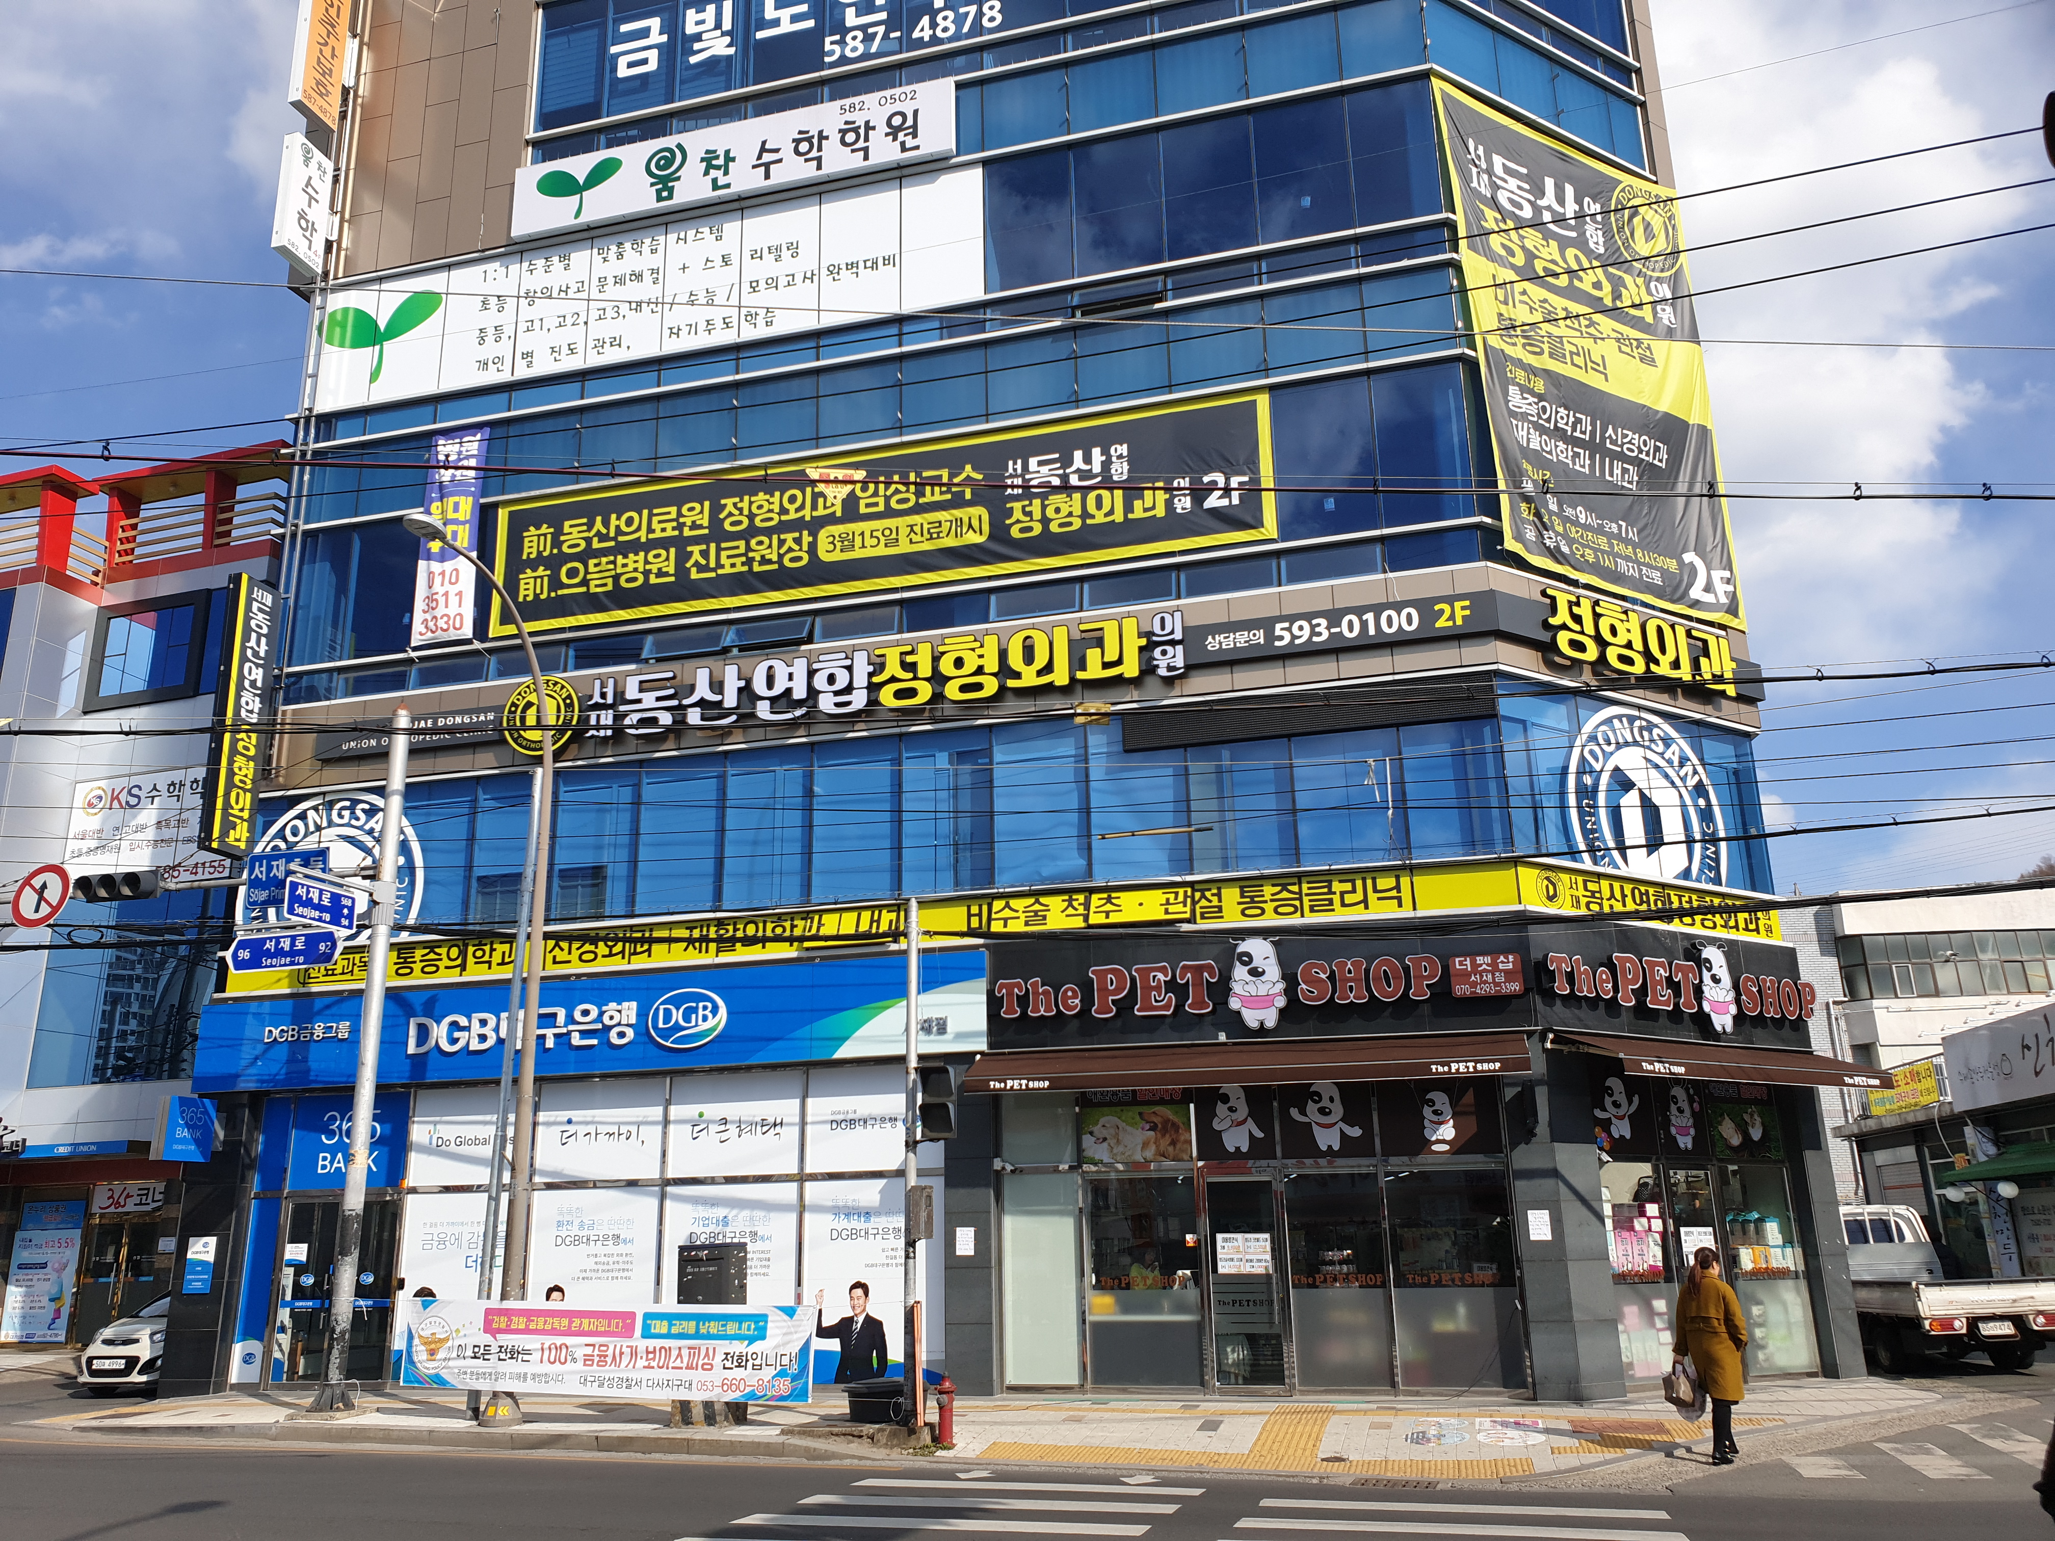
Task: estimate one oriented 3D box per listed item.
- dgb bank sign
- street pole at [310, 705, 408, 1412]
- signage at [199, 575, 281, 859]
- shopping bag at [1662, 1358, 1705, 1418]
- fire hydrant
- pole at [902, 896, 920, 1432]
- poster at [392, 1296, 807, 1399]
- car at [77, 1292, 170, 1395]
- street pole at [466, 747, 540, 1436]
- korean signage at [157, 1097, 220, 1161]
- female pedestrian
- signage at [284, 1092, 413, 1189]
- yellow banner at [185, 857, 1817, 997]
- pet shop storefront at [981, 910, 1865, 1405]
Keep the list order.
[{"bbox_3d":[-5.756,3.225,19.380,11.000,1.160,0.200,-5,-16,14],"label":"dgb bank sign"},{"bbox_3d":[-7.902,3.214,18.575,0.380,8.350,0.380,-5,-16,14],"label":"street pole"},{"bbox_3d":[-11.160,-0.765,21.938,0.217,4.041,0.771,-5,-16,14],"label":"signage"},{"bbox_3d":[5.474,5.146,12.866,0.320,0.480,0.200,-3,-16,5],"label":"shopping bag"},{"bbox_3d":[-0.742,5.872,14.172,0.180,0.617,0.200,-10,-18,29],"label":"fire hydrant"},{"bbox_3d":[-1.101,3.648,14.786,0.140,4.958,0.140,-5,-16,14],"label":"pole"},{"bbox_3d":[-4.569,6.126,16.369,5.100,0.900,0.050,-7,-17,18],"label":"poster"},{"bbox_3d":[-11.489,7.901,21.862,1.600,1.490,3.600,-5,-16,14],"label":"car"},{"bbox_3d":[-5.615,3.291,16.695,0.150,6.935,0.150,-4,-16,15],"label":"street pole"},{"bbox_3d":[-10.756,4.589,19.763,0.220,0.800,0.790,-5,-16,14],"label":"korean signage"},{"bbox_3d":[5.692,4.850,12.846,0.400,1.663,0.520,13,-21,-40],"label":"female pedestrian"},{"bbox_3d":[-8.976,4.905,20.384,1.800,1.240,0.080,-5,-16,14],"label":"signage"},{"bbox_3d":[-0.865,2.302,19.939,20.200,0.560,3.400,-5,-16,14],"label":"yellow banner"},{"bbox_3d":[4.532,4.379,17.509,9.800,4.850,4.000,-5,-16,14],"label":"pet shop storefront"}]

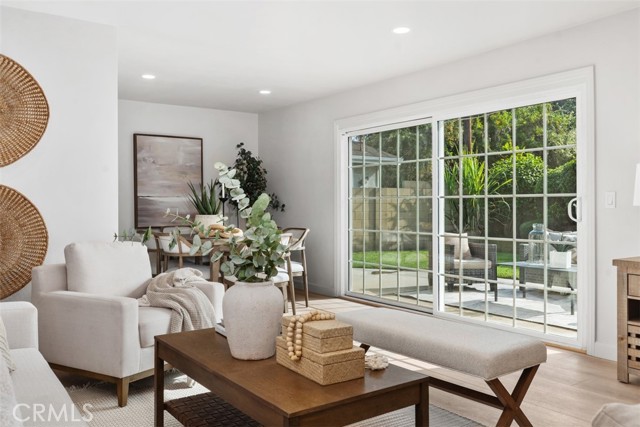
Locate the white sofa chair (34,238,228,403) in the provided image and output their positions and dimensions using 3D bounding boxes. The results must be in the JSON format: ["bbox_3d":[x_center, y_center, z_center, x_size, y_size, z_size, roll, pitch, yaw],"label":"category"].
[{"bbox_3d":[-1.211,0.615,3.464,0.810,0.850,0.865,0,1,29],"label":"white sofa chair"}]

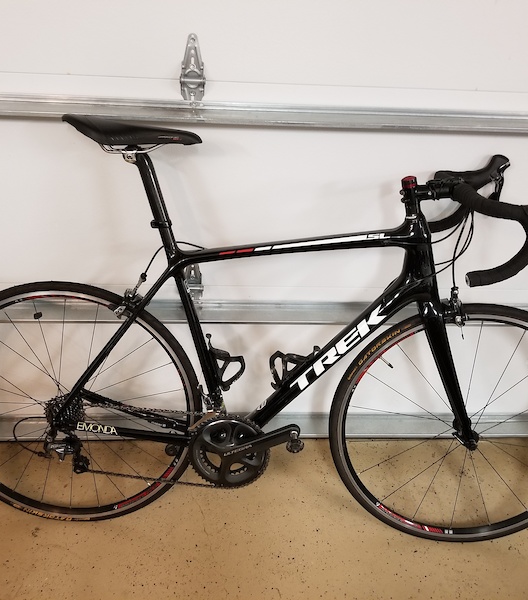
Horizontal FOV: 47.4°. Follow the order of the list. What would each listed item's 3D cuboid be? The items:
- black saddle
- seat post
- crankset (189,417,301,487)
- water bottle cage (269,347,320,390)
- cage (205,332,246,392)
[{"bbox_3d":[-0.271,-0.357,1.280,0.283,0.060,0.136,3,19,1],"label":"black saddle"},{"bbox_3d":[-0.235,-0.209,1.329,0.037,0.238,0.034,-14,18,6],"label":"seat post"},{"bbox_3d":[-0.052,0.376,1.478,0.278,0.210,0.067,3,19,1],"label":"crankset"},{"bbox_3d":[0.053,0.143,1.440,0.077,0.152,0.077,41,15,-11],"label":"water bottle cage"},{"bbox_3d":[-0.083,0.144,1.445,0.077,0.152,0.077,-14,18,7],"label":"cage"}]

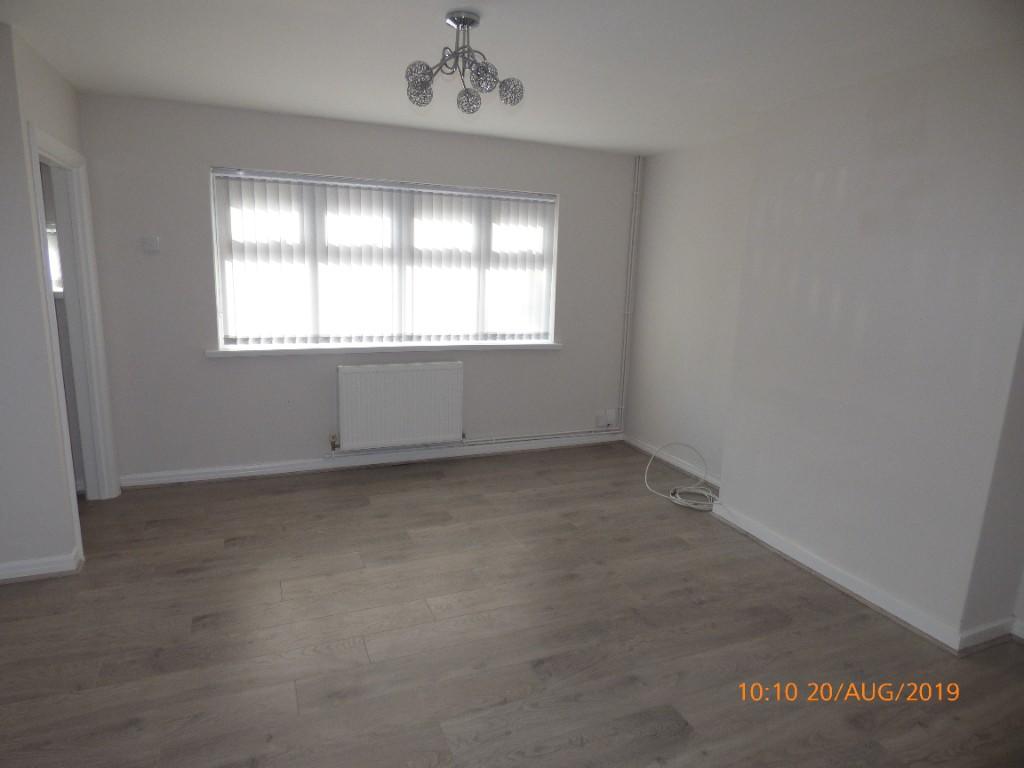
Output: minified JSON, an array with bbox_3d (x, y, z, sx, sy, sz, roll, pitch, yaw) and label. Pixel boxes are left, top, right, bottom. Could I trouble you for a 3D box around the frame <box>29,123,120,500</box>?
[{"bbox_3d":[-2.340,-0.192,3.128,0.150,2.050,0.980,-4,13,-24],"label":"frame"}]

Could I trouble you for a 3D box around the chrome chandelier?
[{"bbox_3d":[-0.181,-1.175,2.141,0.450,0.295,0.450,-3,13,-21],"label":"chrome chandelier"}]

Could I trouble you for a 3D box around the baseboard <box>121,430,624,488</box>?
[{"bbox_3d":[-0.780,0.557,4.590,3.843,0.095,0.020,-3,13,-21],"label":"baseboard"}]

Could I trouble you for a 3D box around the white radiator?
[{"bbox_3d":[-0.820,0.160,4.429,0.905,0.635,0.095,-3,13,-21],"label":"white radiator"}]

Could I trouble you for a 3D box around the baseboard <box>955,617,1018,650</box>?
[{"bbox_3d":[2.076,1.082,2.581,0.358,0.090,0.020,-3,13,-21],"label":"baseboard"}]

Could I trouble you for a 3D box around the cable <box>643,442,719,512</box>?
[{"bbox_3d":[1.247,0.635,4.190,0.420,0.240,0.680,-4,13,-24],"label":"cable"}]

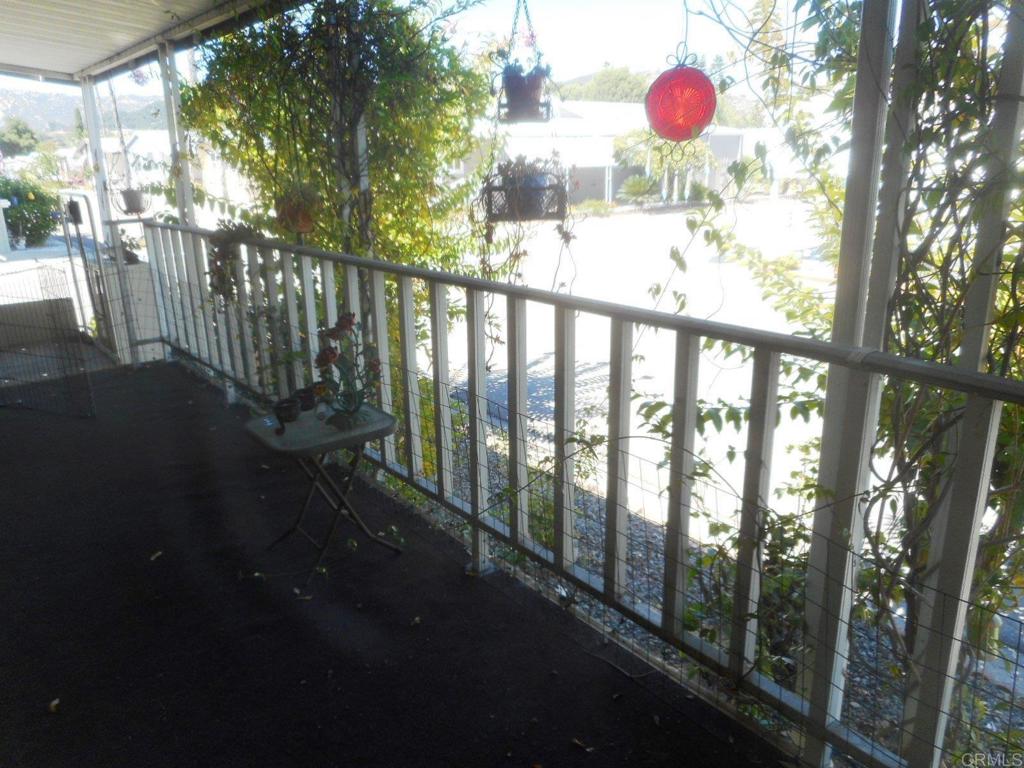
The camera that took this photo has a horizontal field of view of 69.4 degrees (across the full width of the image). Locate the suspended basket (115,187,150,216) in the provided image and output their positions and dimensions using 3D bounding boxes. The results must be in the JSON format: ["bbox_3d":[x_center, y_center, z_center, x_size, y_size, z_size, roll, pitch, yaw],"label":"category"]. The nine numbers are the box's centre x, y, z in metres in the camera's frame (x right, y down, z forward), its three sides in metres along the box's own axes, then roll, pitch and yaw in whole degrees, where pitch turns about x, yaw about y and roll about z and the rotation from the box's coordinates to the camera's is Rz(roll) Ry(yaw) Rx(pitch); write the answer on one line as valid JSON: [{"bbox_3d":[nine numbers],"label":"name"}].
[{"bbox_3d":[-3.013,-1.449,5.871,0.278,0.222,0.278,-9,18,-25],"label":"suspended basket"}]

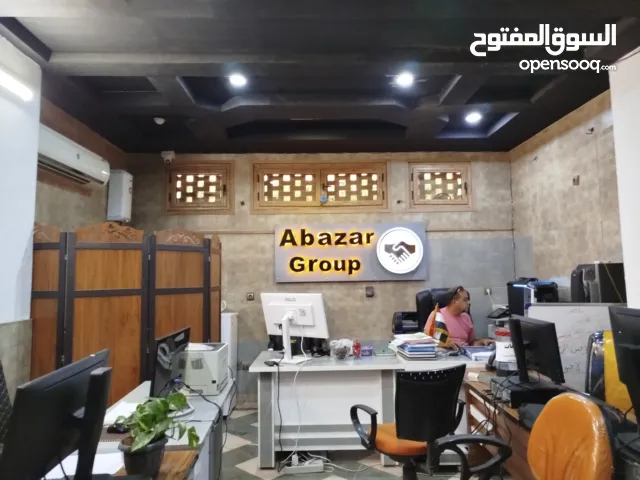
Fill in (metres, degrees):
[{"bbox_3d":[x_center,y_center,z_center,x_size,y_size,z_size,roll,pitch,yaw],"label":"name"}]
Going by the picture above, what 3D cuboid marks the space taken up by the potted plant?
[{"bbox_3d":[-0.591,0.707,1.614,0.260,0.270,0.250,-1,-5,-1],"label":"potted plant"}]

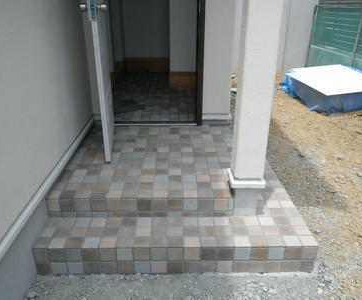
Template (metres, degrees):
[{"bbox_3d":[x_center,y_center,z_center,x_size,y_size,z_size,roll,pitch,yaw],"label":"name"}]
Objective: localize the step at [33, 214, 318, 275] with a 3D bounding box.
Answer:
[{"bbox_3d":[-0.032,0.599,2.068,1.682,0.202,0.300,0,24,-1],"label":"step"}]

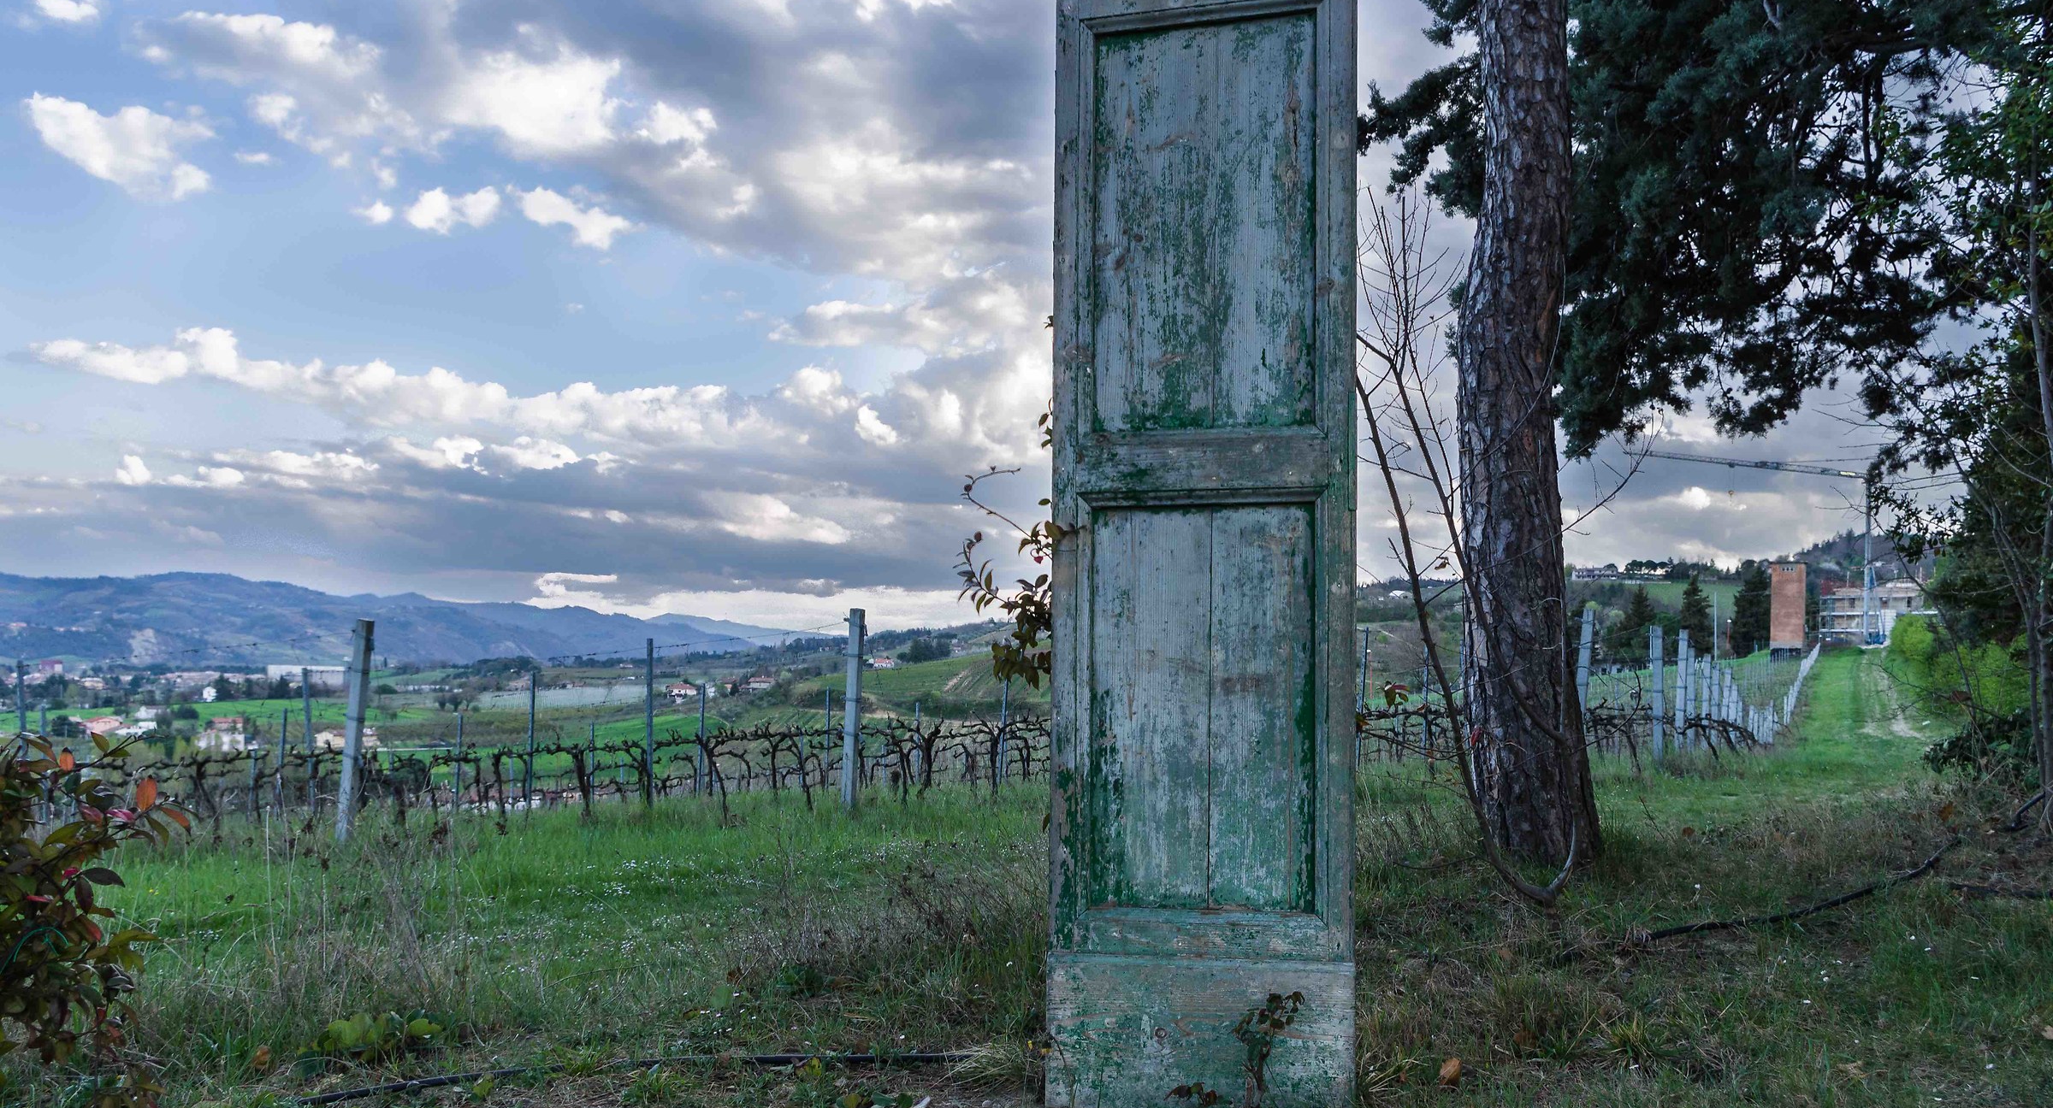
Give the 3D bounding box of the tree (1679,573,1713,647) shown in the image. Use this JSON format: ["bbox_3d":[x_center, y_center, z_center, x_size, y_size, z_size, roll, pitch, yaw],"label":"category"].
[{"bbox_3d":[76.115,6.840,175.000,4.000,9.000,4.000,1,-2,0],"label":"tree"}]

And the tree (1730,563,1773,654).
[{"bbox_3d":[85.040,6.566,180.000,5.600,11.200,5.600,1,-2,0],"label":"tree"}]

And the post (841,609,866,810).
[{"bbox_3d":[-1.714,1.543,15.300,0.115,1.990,0.115,2,-2,16],"label":"post"}]

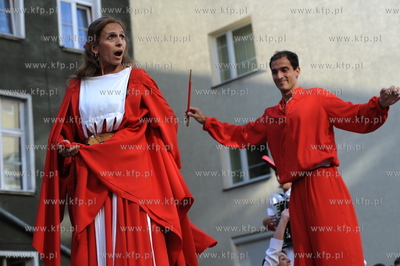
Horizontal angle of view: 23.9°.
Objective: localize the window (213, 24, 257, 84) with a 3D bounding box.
[{"bbox_3d":[0.950,-2.052,24.284,1.447,1.364,0.150,-19,-20,40],"label":"window"}]

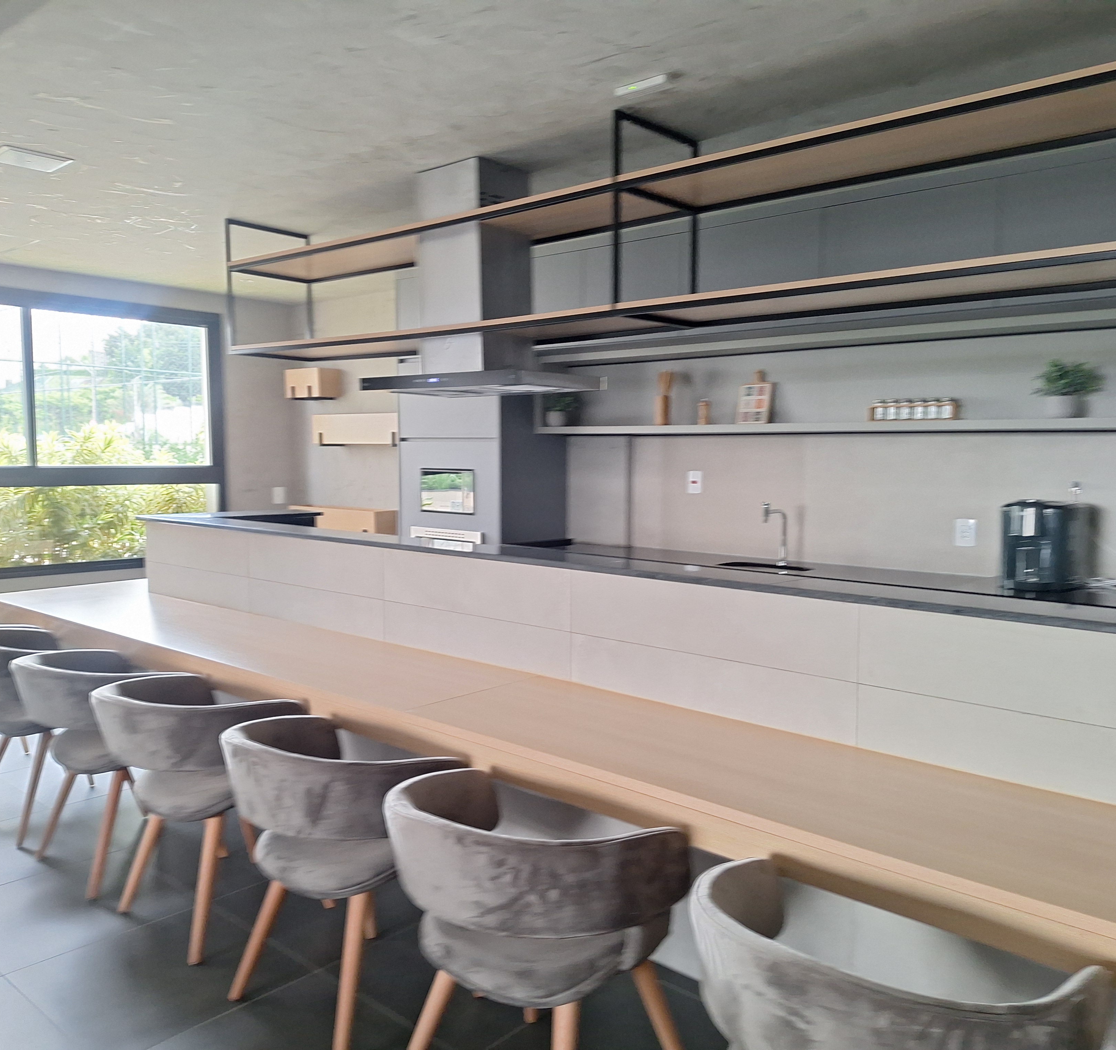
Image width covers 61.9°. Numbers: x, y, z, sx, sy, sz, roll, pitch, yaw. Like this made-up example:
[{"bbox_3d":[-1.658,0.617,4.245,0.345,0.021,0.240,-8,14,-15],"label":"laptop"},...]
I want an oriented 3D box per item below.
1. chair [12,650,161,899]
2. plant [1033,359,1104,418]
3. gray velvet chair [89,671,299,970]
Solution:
[{"bbox_3d":[-1.577,0.823,3.278,0.565,0.760,0.580,4,6,41],"label":"chair"},{"bbox_3d":[2.025,-0.538,3.692,0.250,0.230,0.240,4,6,41],"label":"plant"},{"bbox_3d":[-1.104,0.856,2.898,0.565,0.760,0.580,4,6,41],"label":"gray velvet chair"}]

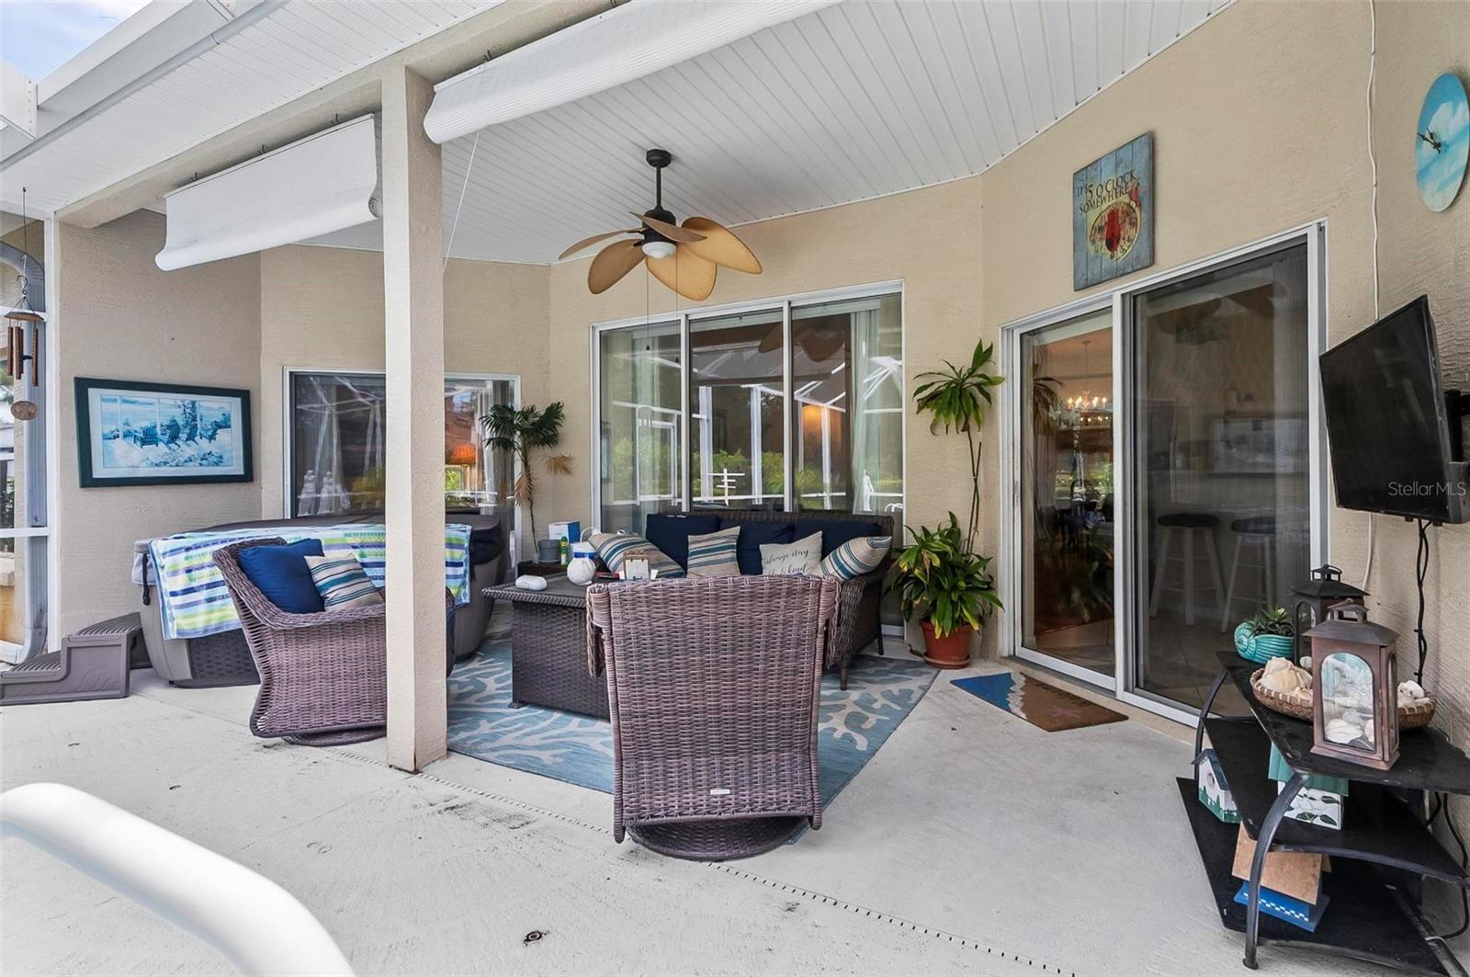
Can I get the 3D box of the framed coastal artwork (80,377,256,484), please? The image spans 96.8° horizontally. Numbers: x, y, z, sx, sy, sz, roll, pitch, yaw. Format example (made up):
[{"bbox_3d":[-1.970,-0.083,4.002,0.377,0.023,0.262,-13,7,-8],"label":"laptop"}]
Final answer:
[{"bbox_3d":[-4.061,-0.388,4.718,0.040,0.715,1.015,0,2,28],"label":"framed coastal artwork"}]

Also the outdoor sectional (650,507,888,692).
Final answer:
[{"bbox_3d":[-0.045,0.650,4.443,1.970,0.900,0.900,0,0,28],"label":"outdoor sectional"}]

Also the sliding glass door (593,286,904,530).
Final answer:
[{"bbox_3d":[-0.031,-0.183,5.089,2.712,2.457,0.100,0,1,28],"label":"sliding glass door"}]

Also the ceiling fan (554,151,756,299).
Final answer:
[{"bbox_3d":[-0.454,-1.621,3.906,1.200,0.738,1.200,0,1,28],"label":"ceiling fan"}]

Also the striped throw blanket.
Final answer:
[{"bbox_3d":[-2.436,0.506,3.917,1.580,0.600,0.400,-1,1,-17],"label":"striped throw blanket"}]

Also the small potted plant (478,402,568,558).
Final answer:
[{"bbox_3d":[-1.665,-0.055,5.200,0.700,1.250,0.620,0,0,0],"label":"small potted plant"}]

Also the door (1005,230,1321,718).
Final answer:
[{"bbox_3d":[1.940,0.030,3.200,0.120,2.030,1.740,0,0,-17],"label":"door"}]

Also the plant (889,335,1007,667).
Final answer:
[{"bbox_3d":[1.310,0.085,4.030,0.700,2.020,0.600,0,0,28],"label":"plant"}]

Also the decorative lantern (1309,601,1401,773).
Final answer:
[{"bbox_3d":[1.438,0.435,1.512,0.145,0.357,0.145,-1,1,-38],"label":"decorative lantern"}]

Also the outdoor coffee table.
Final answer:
[{"bbox_3d":[-0.635,0.803,3.400,1.050,0.610,0.750,0,0,28],"label":"outdoor coffee table"}]

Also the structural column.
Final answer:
[{"bbox_3d":[-1.296,-0.260,2.639,0.162,2.745,0.148,0,1,28],"label":"structural column"}]

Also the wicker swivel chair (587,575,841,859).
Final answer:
[{"bbox_3d":[-0.115,0.675,2.235,0.730,0.870,0.840,0,0,-10],"label":"wicker swivel chair"}]

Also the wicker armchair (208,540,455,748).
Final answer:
[{"bbox_3d":[-1.792,0.676,3.080,0.830,0.870,0.730,-1,1,-14],"label":"wicker armchair"}]

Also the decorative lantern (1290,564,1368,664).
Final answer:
[{"bbox_3d":[1.960,0.436,2.150,0.165,0.368,0.165,0,0,4],"label":"decorative lantern"}]

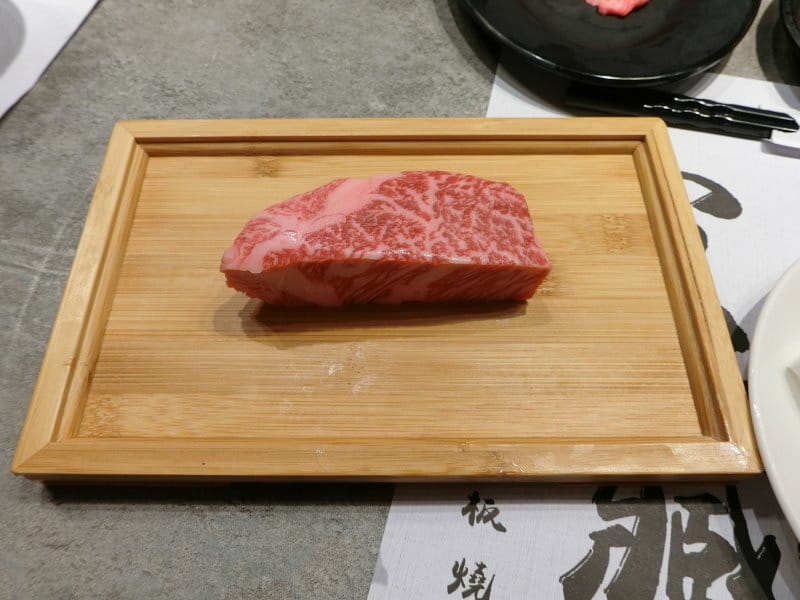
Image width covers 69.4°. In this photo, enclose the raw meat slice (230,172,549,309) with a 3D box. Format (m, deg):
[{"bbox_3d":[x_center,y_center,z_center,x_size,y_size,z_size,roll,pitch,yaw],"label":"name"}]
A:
[{"bbox_3d":[-0.006,-0.030,0.280,0.140,0.039,0.050,0,63,0],"label":"raw meat slice"}]

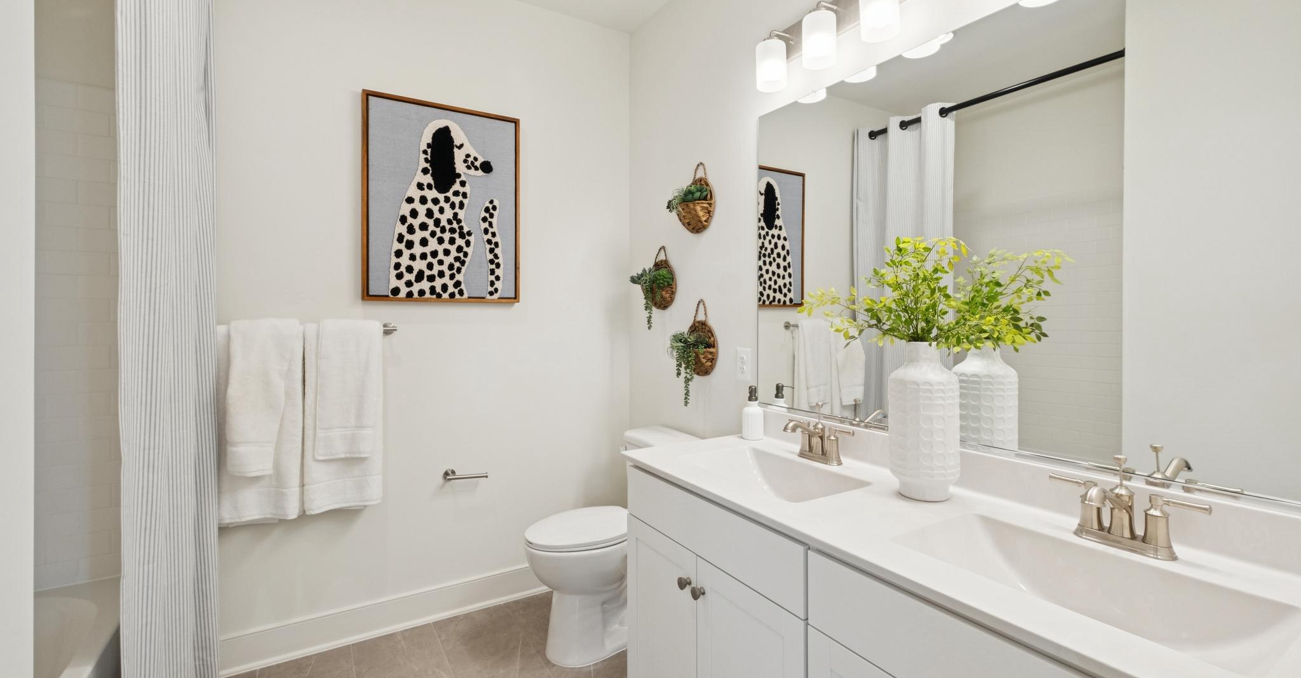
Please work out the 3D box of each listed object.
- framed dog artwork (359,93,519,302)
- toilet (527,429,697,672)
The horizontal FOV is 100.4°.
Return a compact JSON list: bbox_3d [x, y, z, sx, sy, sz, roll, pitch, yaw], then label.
[{"bbox_3d":[-0.865,-0.564,2.290,0.625,0.818,0.045,-1,2,-32],"label":"framed dog artwork"},{"bbox_3d":[-0.161,0.809,2.206,0.700,0.770,0.430,-1,2,-31],"label":"toilet"}]

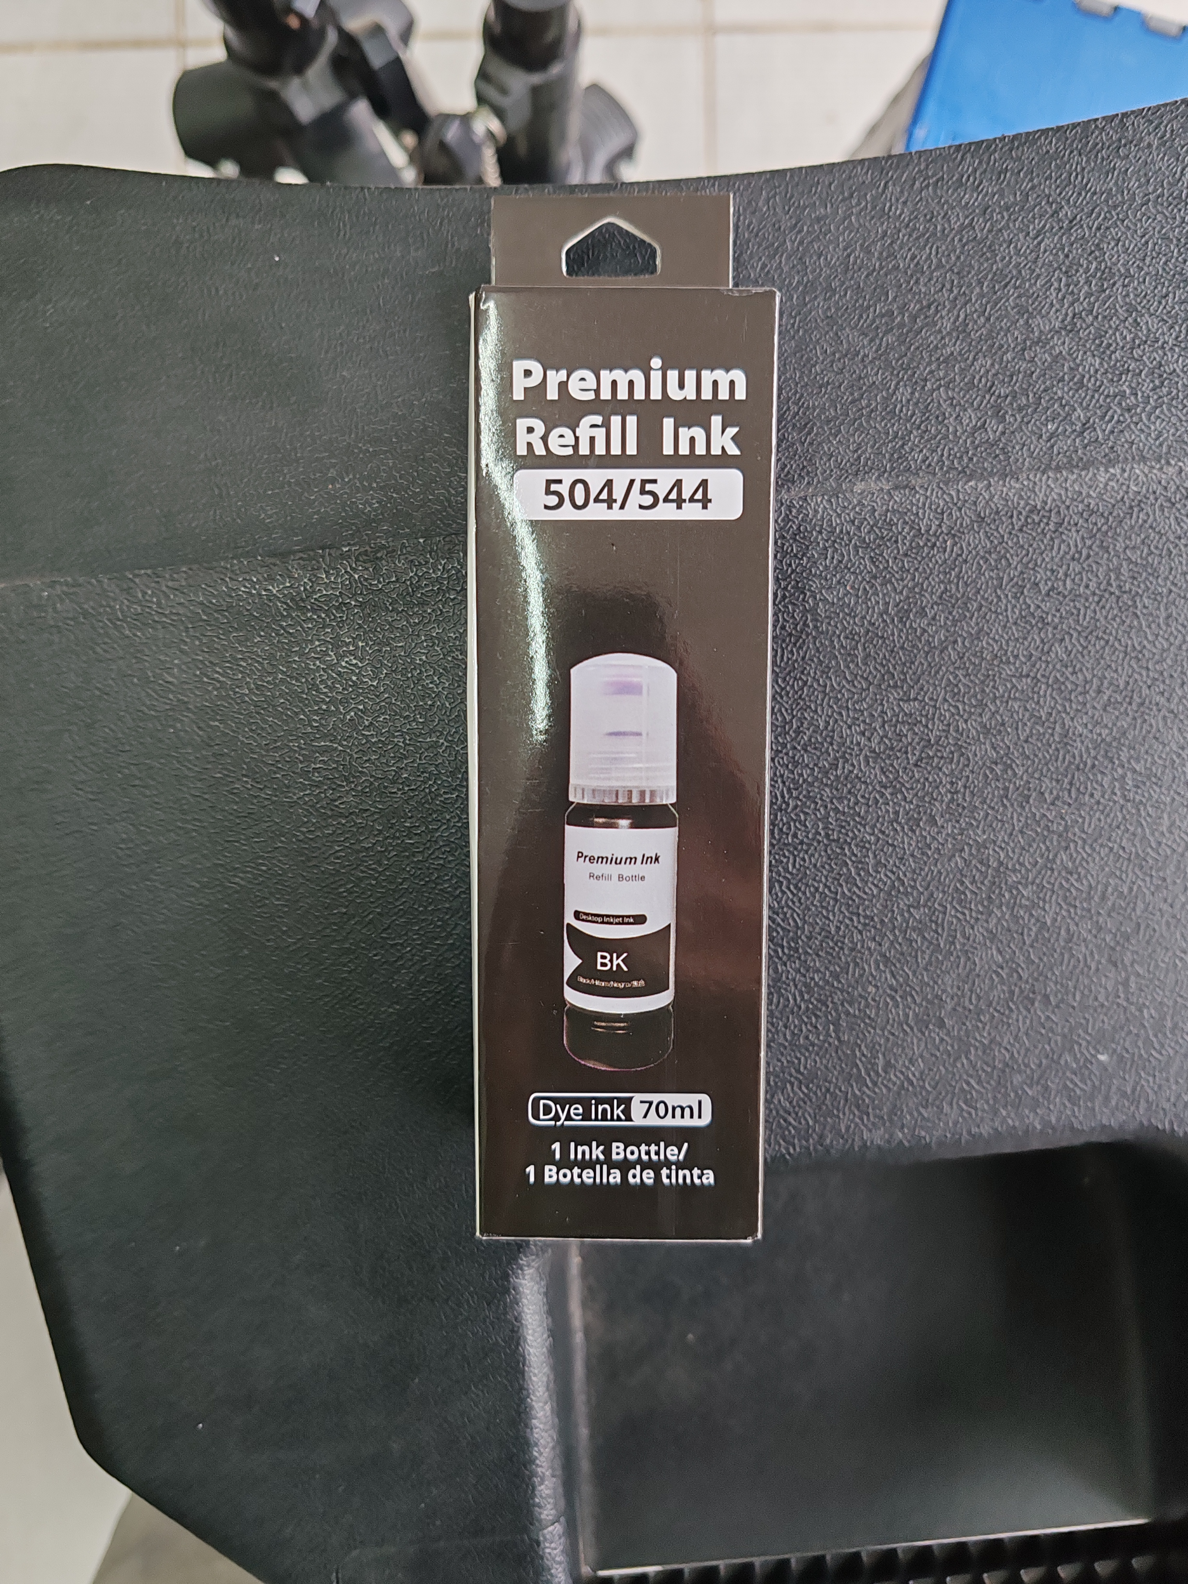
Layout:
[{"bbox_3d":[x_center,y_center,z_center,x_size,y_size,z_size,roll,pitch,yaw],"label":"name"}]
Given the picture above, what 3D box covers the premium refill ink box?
[{"bbox_3d":[0.004,-0.018,0.192,0.041,0.043,0.161,0,94,-2],"label":"premium refill ink box"}]

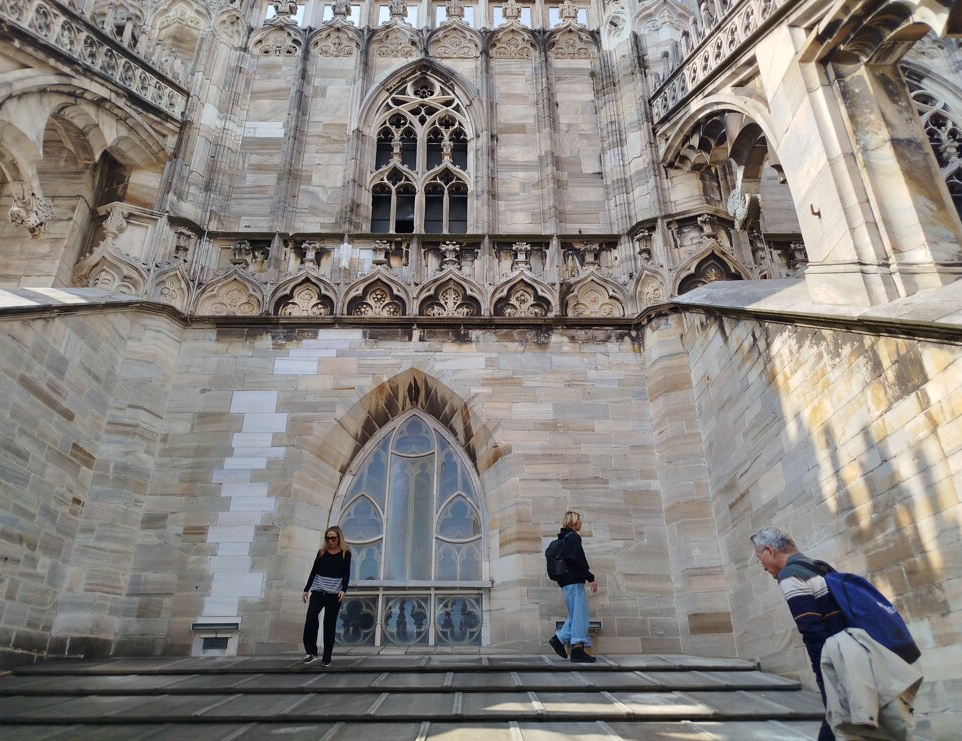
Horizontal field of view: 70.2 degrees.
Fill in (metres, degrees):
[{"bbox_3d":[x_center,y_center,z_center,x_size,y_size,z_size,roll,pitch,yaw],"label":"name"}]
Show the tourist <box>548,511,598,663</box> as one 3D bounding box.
[{"bbox_3d":[1.099,2.594,8.361,0.620,1.767,0.500,7,-27,-14],"label":"tourist"}]

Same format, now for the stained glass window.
[{"bbox_3d":[-0.985,2.107,9.677,2.160,3.310,0.220,0,-26,-1],"label":"stained glass window"}]

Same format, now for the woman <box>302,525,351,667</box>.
[{"bbox_3d":[-1.842,2.619,8.107,0.500,1.574,0.400,-3,-26,4],"label":"woman"}]

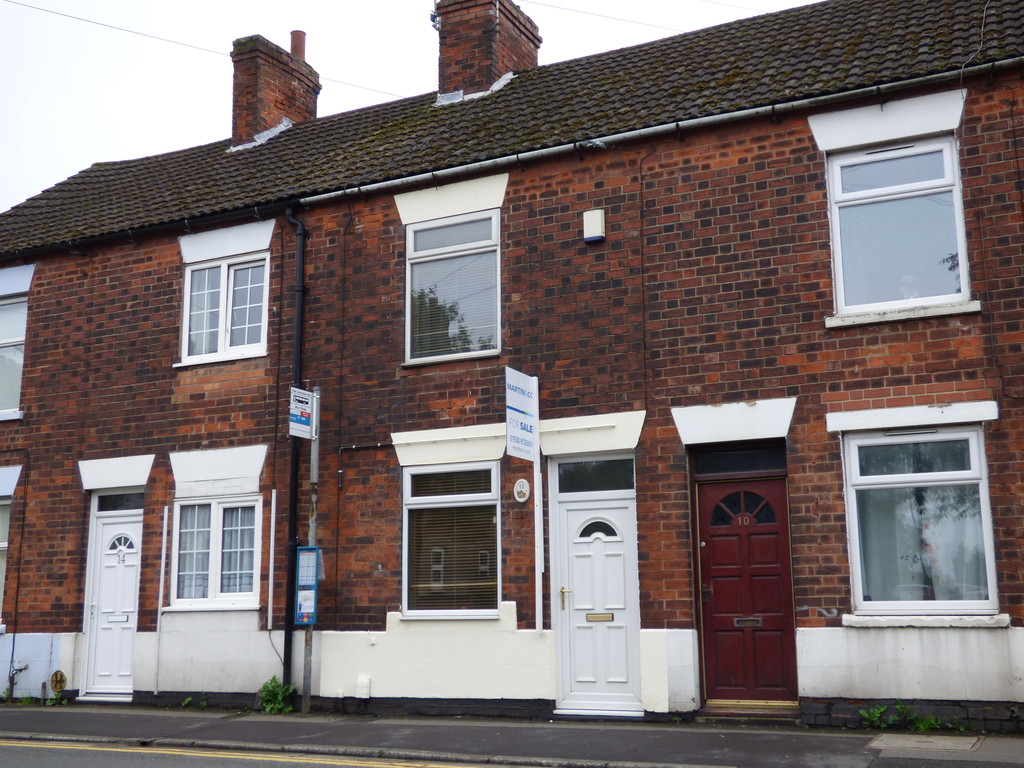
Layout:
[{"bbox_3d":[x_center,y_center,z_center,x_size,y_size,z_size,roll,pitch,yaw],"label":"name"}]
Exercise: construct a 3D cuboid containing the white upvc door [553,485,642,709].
[{"bbox_3d":[0.783,1.958,10.461,0.814,2.031,0.100,-6,-13,24],"label":"white upvc door"}]

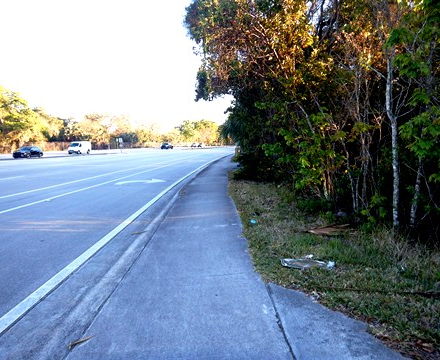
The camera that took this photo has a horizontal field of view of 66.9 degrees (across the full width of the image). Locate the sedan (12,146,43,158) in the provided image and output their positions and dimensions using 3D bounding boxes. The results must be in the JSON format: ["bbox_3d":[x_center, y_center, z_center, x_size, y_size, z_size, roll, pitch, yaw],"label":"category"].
[{"bbox_3d":[-26.127,-3.787,45.500,1.800,1.530,4.400,0,6,4],"label":"sedan"}]

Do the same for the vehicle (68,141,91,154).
[{"bbox_3d":[-24.486,-5.643,58.500,2.000,2.120,5.200,0,6,4],"label":"vehicle"}]

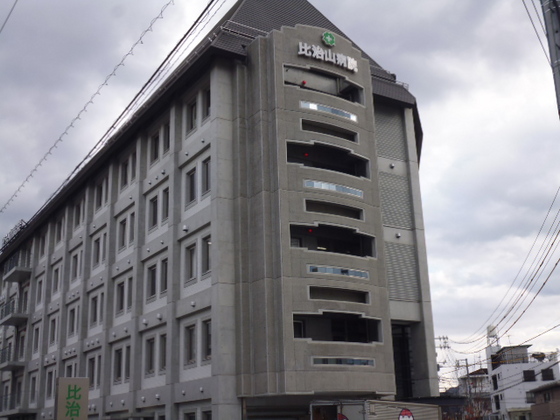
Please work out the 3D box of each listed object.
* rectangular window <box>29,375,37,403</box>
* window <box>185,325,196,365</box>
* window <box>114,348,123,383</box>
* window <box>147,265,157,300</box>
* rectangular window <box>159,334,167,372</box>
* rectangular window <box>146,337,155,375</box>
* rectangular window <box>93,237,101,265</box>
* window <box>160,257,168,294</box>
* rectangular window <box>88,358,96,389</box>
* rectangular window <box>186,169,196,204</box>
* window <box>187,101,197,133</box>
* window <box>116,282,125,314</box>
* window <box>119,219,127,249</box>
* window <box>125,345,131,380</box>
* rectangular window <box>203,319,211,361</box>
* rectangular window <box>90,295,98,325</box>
[{"bbox_3d":[-17.381,12.701,52.754,0.150,1.520,1.020,9,-20,-30],"label":"rectangular window"},{"bbox_3d":[-3.637,5.574,30.896,0.150,1.520,1.020,9,-20,-30],"label":"window"},{"bbox_3d":[-8.291,8.074,38.574,0.203,1.593,1.120,9,-20,-30],"label":"window"},{"bbox_3d":[-6.077,3.535,35.955,0.203,1.593,1.120,9,-20,-30],"label":"window"},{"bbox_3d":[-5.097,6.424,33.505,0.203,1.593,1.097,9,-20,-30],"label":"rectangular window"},{"bbox_3d":[-5.945,6.781,34.565,0.150,1.520,1.020,9,-20,-30],"label":"rectangular window"},{"bbox_3d":[-10.768,2.577,44.293,0.203,1.593,1.120,9,-20,-30],"label":"rectangular window"},{"bbox_3d":[-5.177,3.030,34.231,0.150,1.520,1.020,9,-20,-30],"label":"window"},{"bbox_3d":[-10.593,9.262,42.227,0.203,1.593,1.120,9,-20,-30],"label":"rectangular window"},{"bbox_3d":[-3.863,-0.990,33.332,0.203,1.593,1.120,9,-20,-30],"label":"rectangular window"},{"bbox_3d":[-3.971,-4.322,34.094,0.150,1.520,1.020,9,-20,-30],"label":"window"},{"bbox_3d":[-8.329,4.661,39.244,0.150,1.520,1.020,9,-20,-30],"label":"window"},{"bbox_3d":[-8.406,1.315,40.264,0.150,1.520,1.020,9,-20,-30],"label":"window"},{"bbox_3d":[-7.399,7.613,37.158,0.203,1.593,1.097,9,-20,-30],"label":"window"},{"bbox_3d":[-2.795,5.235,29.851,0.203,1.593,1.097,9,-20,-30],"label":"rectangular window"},{"bbox_3d":[-10.681,5.913,43.262,0.203,1.593,1.120,9,-20,-30],"label":"rectangular window"}]

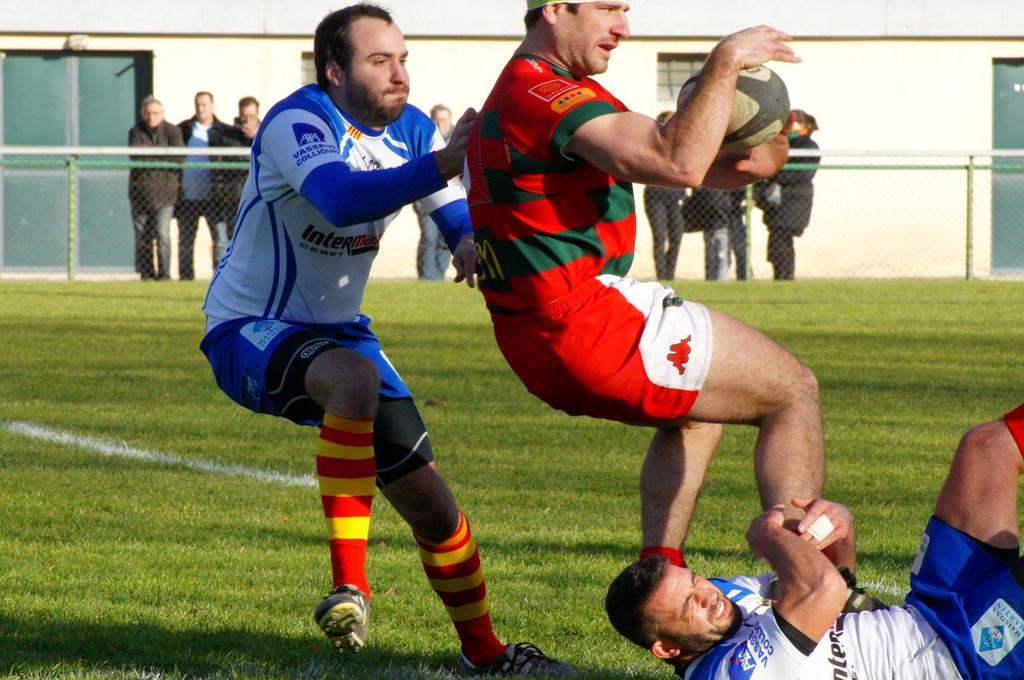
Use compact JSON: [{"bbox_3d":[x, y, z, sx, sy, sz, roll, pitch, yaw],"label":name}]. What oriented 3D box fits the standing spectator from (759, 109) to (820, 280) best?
[{"bbox_3d":[2.454,-1.249,75.500,0.450,1.600,0.500,-1,1,-25],"label":"standing spectator"}]

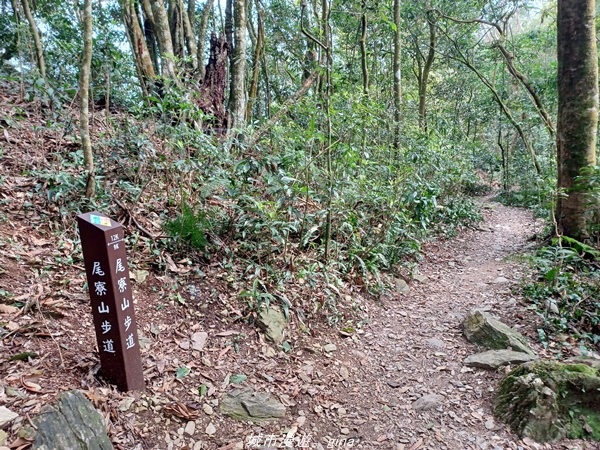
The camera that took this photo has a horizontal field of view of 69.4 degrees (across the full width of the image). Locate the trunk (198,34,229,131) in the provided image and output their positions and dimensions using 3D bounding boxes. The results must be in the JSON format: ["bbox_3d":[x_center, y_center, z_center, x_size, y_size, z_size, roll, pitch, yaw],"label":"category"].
[{"bbox_3d":[-1.322,-2.188,6.700,0.420,1.450,0.400,-1,8,0],"label":"trunk"}]

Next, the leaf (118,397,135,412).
[{"bbox_3d":[-0.926,0.958,2.317,0.070,0.020,0.095,5,13,11],"label":"leaf"}]

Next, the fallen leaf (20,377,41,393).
[{"bbox_3d":[-1.512,0.891,2.434,0.130,0.030,0.070,8,14,17],"label":"fallen leaf"}]

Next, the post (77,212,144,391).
[{"bbox_3d":[-1.056,0.431,2.448,0.153,1.006,0.153,-2,10,14],"label":"post"}]

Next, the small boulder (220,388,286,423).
[{"bbox_3d":[-0.244,0.941,2.261,0.320,0.090,0.190,0,8,5],"label":"small boulder"}]

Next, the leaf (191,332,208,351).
[{"bbox_3d":[-0.682,0.786,2.943,0.110,0.020,0.150,2,18,-10],"label":"leaf"}]

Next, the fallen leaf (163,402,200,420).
[{"bbox_3d":[-0.620,0.967,2.266,0.175,0.035,0.085,5,11,14],"label":"fallen leaf"}]

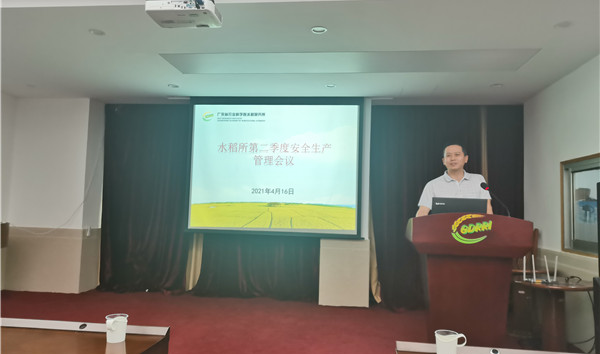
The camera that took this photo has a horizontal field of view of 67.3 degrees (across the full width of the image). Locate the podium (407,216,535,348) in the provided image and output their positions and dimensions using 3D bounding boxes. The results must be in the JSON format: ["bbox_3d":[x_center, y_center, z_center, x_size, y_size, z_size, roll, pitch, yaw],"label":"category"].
[{"bbox_3d":[1.091,0.836,3.000,0.740,1.180,0.500,1,-4,9],"label":"podium"}]

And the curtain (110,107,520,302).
[{"bbox_3d":[0.005,0.304,5.874,5.580,2.580,0.250,1,-4,7],"label":"curtain"}]

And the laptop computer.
[{"bbox_3d":[1.046,0.261,3.008,0.350,0.230,0.290,1,-4,7],"label":"laptop computer"}]

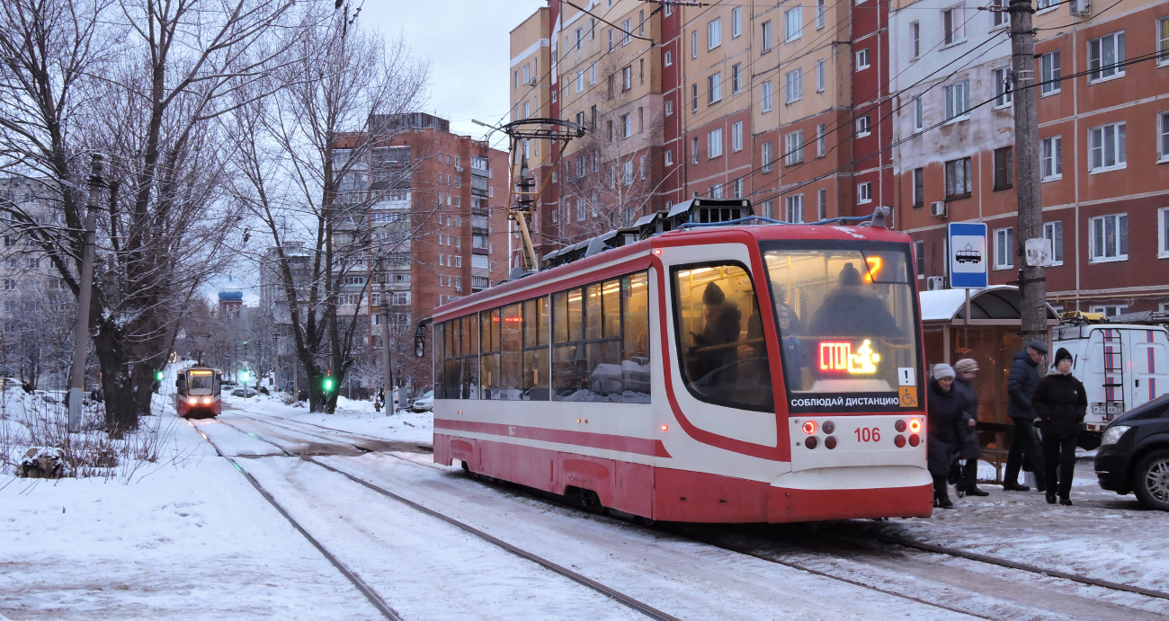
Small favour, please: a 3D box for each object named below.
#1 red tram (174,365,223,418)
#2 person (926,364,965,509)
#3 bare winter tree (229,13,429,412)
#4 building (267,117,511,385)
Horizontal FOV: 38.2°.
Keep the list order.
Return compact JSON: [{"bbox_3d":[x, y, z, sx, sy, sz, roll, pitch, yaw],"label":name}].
[{"bbox_3d":[-23.681,4.923,103.383,2.550,3.150,15.300,0,-1,-14],"label":"red tram"},{"bbox_3d":[3.916,1.363,18.400,0.520,1.600,0.480,0,-1,-40],"label":"person"},{"bbox_3d":[-15.419,-5.931,102.000,11.600,24.000,11.600,-1,-1,0],"label":"bare winter tree"},{"bbox_3d":[-23.900,-8.400,248.000,15.200,39.500,32.000,-1,-1,17],"label":"building"}]

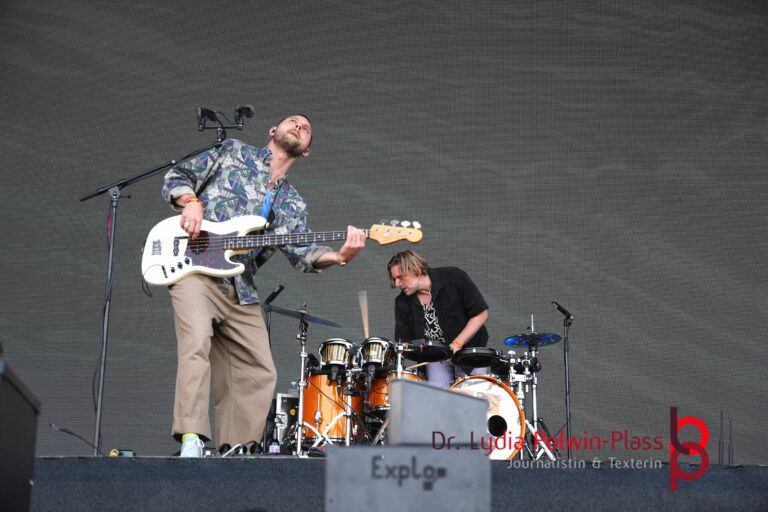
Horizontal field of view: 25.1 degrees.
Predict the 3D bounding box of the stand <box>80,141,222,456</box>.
[{"bbox_3d":[-0.936,0.154,7.100,0.660,1.380,0.360,2,-8,-10],"label":"stand"}]

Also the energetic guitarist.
[{"bbox_3d":[-0.503,0.113,7.413,0.880,1.560,0.720,2,-9,-13],"label":"energetic guitarist"}]

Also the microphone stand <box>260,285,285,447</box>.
[{"bbox_3d":[-0.643,0.718,10.031,0.260,1.120,0.240,1,-8,-6],"label":"microphone stand"}]

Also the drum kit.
[{"bbox_3d":[0.190,0.830,10.271,1.750,0.980,1.150,3,-9,-19],"label":"drum kit"}]

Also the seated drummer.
[{"bbox_3d":[0.341,0.690,10.547,0.640,1.340,0.780,-1,-9,12],"label":"seated drummer"}]

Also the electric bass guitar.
[{"bbox_3d":[-0.425,-0.055,7.230,1.175,0.345,0.075,-4,-37,3],"label":"electric bass guitar"}]

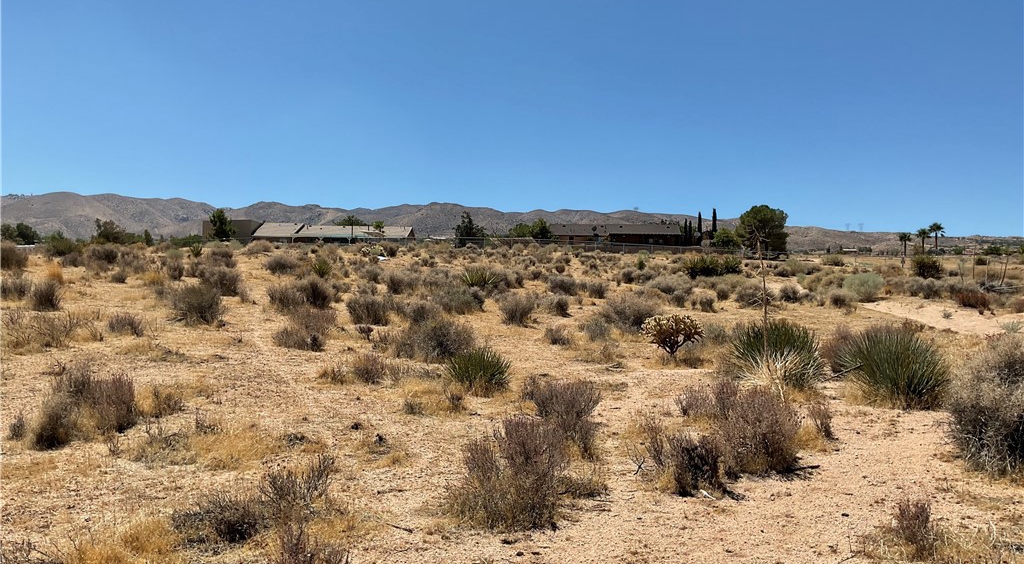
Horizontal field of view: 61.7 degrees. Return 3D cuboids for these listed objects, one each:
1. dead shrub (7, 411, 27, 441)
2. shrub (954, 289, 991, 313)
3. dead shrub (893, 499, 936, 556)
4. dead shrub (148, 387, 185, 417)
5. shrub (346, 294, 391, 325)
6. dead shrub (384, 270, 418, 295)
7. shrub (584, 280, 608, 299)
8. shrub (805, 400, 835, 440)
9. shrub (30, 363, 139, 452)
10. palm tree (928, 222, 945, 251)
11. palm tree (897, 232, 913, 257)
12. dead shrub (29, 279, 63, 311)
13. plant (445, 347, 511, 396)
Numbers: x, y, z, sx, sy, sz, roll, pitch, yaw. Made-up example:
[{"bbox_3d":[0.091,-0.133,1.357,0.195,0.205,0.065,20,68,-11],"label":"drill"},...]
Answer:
[{"bbox_3d":[-3.866,1.126,6.712,0.133,0.221,0.119,-2,4,-30],"label":"dead shrub"},{"bbox_3d":[10.934,0.429,20.383,0.853,0.550,0.768,2,3,28],"label":"shrub"},{"bbox_3d":[2.013,1.209,4.283,0.210,0.280,0.195,1,3,25],"label":"dead shrub"},{"bbox_3d":[-3.012,1.058,7.533,0.332,0.250,0.266,-1,3,-22],"label":"dead shrub"},{"bbox_3d":[-2.741,0.514,16.402,0.839,0.551,0.755,0,3,-10],"label":"shrub"},{"bbox_3d":[-3.080,0.004,23.900,0.918,0.651,0.852,0,3,-7],"label":"dead shrub"},{"bbox_3d":[2.311,0.199,23.477,0.656,0.480,0.590,0,3,6],"label":"shrub"},{"bbox_3d":[2.485,1.108,6.918,0.217,0.314,0.185,1,3,20],"label":"shrub"},{"bbox_3d":[-3.302,0.936,6.593,0.817,0.608,0.800,-1,3,-27],"label":"shrub"},{"bbox_3d":[84.118,-9.039,170.328,3.171,5.551,3.171,1,3,26],"label":"palm tree"},{"bbox_3d":[87.038,-8.139,190.000,3.100,5.647,3.100,0,3,0],"label":"palm tree"},{"bbox_3d":[-10.631,0.276,19.568,0.774,0.712,0.697,-2,3,-29],"label":"dead shrub"},{"bbox_3d":[-0.356,0.926,8.948,0.682,0.463,0.648,0,3,-2],"label":"plant"}]

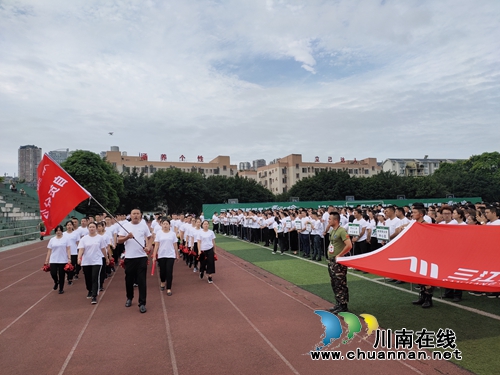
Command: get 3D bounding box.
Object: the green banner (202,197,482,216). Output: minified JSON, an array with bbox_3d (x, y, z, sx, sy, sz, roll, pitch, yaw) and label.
[{"bbox_3d":[24.463,4.394,72.547,69.645,3.200,0.300,-1,-4,-17],"label":"green banner"}]

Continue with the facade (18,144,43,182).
[{"bbox_3d":[-261.025,-5.286,398.459,27.000,84.614,24.000,0,-4,-27],"label":"facade"}]

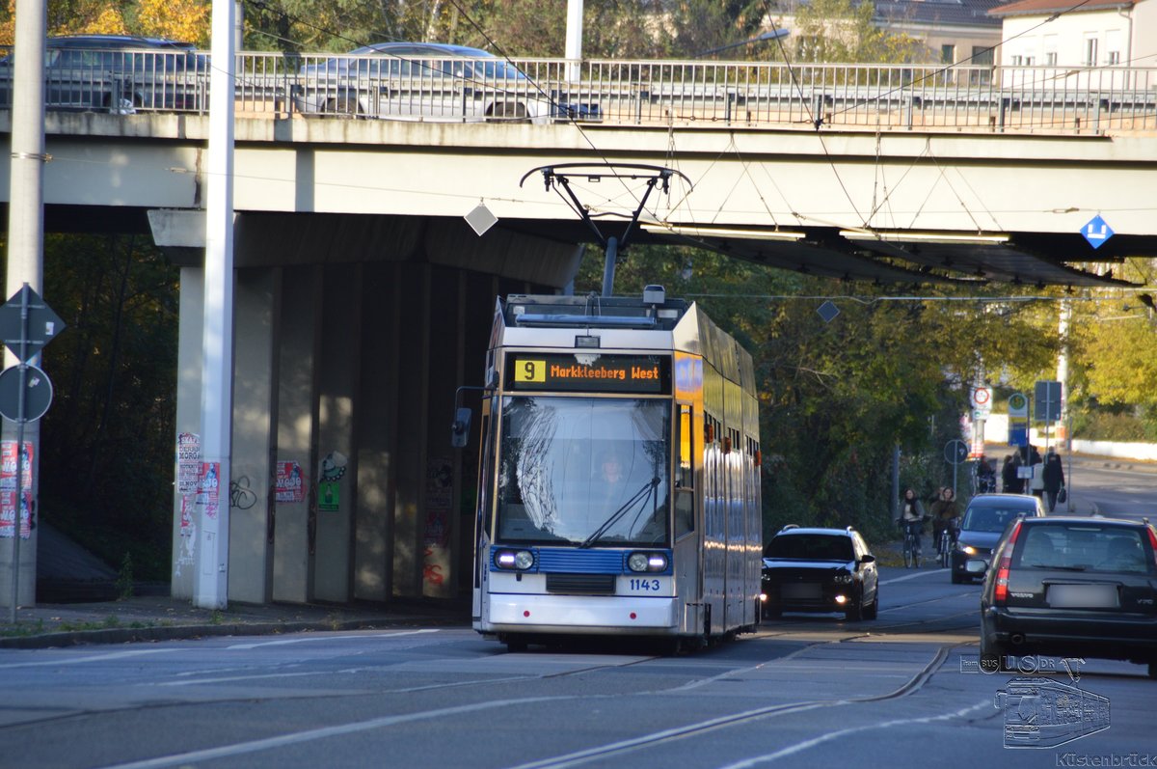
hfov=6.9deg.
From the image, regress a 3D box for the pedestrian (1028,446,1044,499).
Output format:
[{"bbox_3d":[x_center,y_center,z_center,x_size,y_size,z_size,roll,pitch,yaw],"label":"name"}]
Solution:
[{"bbox_3d":[11.985,2.460,252.000,0.520,1.720,0.380,1,-1,6],"label":"pedestrian"}]

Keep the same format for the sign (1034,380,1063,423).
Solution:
[{"bbox_3d":[14.405,0.514,295.000,0.800,1.180,0.050,1,-1,8],"label":"sign"}]

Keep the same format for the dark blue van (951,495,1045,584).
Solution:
[{"bbox_3d":[8.408,3.068,191.500,1.800,1.800,4.400,1,-1,5],"label":"dark blue van"}]

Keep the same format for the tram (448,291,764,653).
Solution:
[{"bbox_3d":[0.630,1.090,105.700,2.230,3.430,27.800,1,-1,2],"label":"tram"}]

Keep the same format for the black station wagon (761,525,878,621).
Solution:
[{"bbox_3d":[3.893,3.132,160.000,1.850,1.570,4.600,1,-1,6],"label":"black station wagon"}]

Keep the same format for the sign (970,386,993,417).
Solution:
[{"bbox_3d":[11.375,0.485,272.000,0.620,0.850,0.050,1,-1,8],"label":"sign"}]

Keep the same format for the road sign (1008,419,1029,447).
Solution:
[{"bbox_3d":[11.500,1.256,252.000,0.470,0.720,0.050,1,-1,3],"label":"road sign"}]

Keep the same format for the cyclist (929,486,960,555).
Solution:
[{"bbox_3d":[7.658,2.977,200.500,0.640,1.680,1.720,1,-1,6],"label":"cyclist"}]

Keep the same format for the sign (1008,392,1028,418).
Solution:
[{"bbox_3d":[11.508,0.540,252.000,0.480,0.610,0.050,1,-1,3],"label":"sign"}]

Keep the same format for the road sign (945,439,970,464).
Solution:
[{"bbox_3d":[9.228,1.654,235.000,0.600,0.600,0.050,1,-1,6],"label":"road sign"}]

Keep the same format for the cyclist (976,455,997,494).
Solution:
[{"bbox_3d":[10.478,2.657,248.000,0.550,1.650,0.550,2,-1,-37],"label":"cyclist"}]

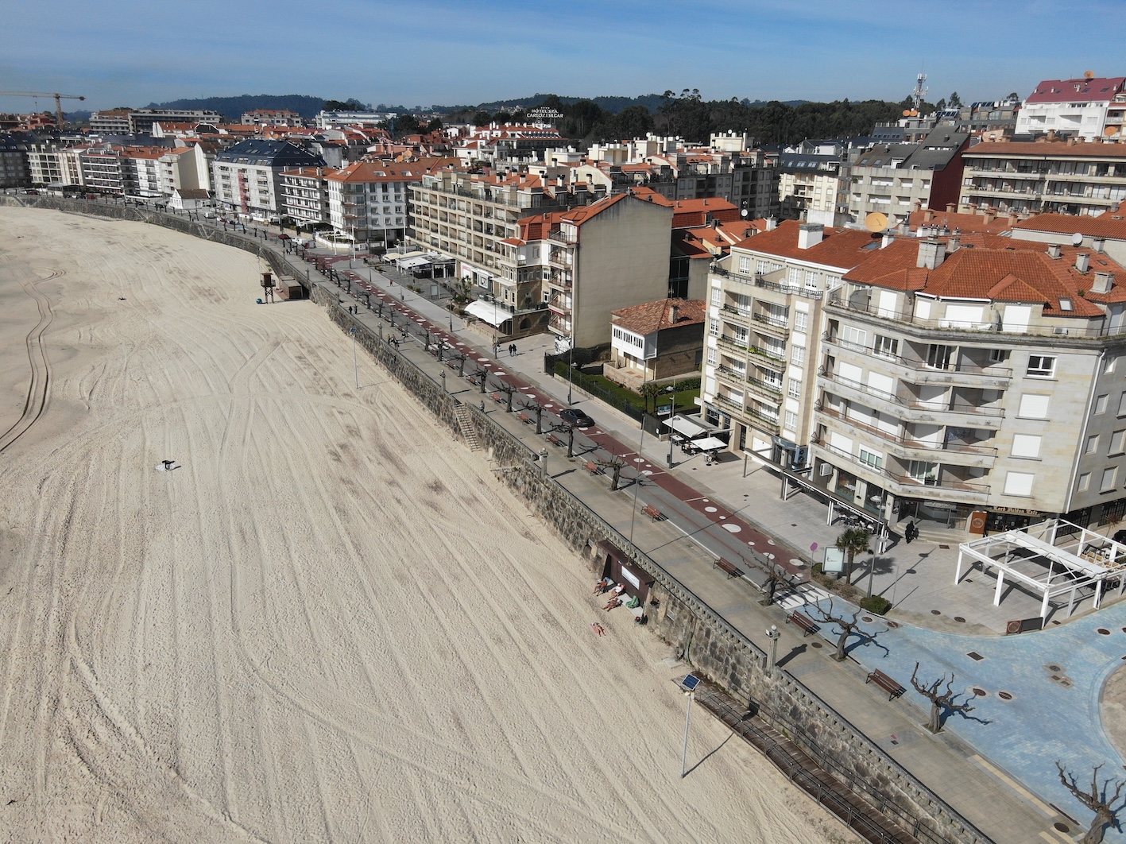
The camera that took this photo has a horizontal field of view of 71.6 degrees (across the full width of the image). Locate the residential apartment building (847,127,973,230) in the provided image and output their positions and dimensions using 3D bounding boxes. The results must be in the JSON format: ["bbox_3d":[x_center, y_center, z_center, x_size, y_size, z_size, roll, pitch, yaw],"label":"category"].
[{"bbox_3d":[65.244,-42.087,146.348,16.000,25.000,16.000,-14,25,-34],"label":"residential apartment building"}]

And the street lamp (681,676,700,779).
[{"bbox_3d":[6.827,16.557,42.237,0.800,6.937,0.950,-16,26,-37],"label":"street lamp"}]

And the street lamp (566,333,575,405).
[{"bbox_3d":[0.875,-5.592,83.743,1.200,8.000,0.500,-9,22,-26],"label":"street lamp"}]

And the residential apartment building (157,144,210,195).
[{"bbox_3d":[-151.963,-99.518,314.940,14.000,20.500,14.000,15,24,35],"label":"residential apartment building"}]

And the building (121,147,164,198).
[{"bbox_3d":[-170.039,-104.025,328.010,29.000,19.500,15.000,15,24,34],"label":"building"}]

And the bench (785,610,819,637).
[{"bbox_3d":[14.840,12.471,48.612,0.650,0.750,1.700,-11,23,-27],"label":"bench"}]

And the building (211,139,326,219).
[{"bbox_3d":[-103.292,-85.619,273.818,18.000,24.000,48.000,-17,26,-40],"label":"building"}]

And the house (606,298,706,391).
[{"bbox_3d":[12.360,-10.103,95.282,12.400,8.700,10.600,-9,22,-26],"label":"house"}]

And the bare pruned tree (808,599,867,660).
[{"bbox_3d":[15.292,11.747,44.089,2.500,3.300,3.300,-9,22,-26],"label":"bare pruned tree"}]

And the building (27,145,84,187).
[{"bbox_3d":[-226.674,-118.043,360.644,37.000,18.000,15.000,11,23,26],"label":"building"}]

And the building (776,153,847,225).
[{"bbox_3d":[72.250,-64.105,216.686,15.000,20.300,23.300,-10,23,-25],"label":"building"}]

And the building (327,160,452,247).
[{"bbox_3d":[-47.935,-60.905,217.036,27.500,20.500,18.500,-9,22,-23],"label":"building"}]

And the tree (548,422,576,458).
[{"bbox_3d":[0.012,1.776,76.410,2.613,3.812,2.613,-10,23,-25],"label":"tree"}]

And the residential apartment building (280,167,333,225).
[{"bbox_3d":[-71.855,-66.186,232.215,12.500,17.000,24.000,-17,27,-38],"label":"residential apartment building"}]

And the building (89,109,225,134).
[{"bbox_3d":[-259.048,-190.912,498.000,75.000,18.500,19.000,-1,21,-2],"label":"building"}]

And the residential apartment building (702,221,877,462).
[{"bbox_3d":[24.030,-7.776,72.775,15.000,20.200,15.500,-9,22,-26],"label":"residential apartment building"}]

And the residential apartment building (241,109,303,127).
[{"bbox_3d":[-161.609,-166.946,435.662,31.500,16.000,16.000,-3,21,-9],"label":"residential apartment building"}]

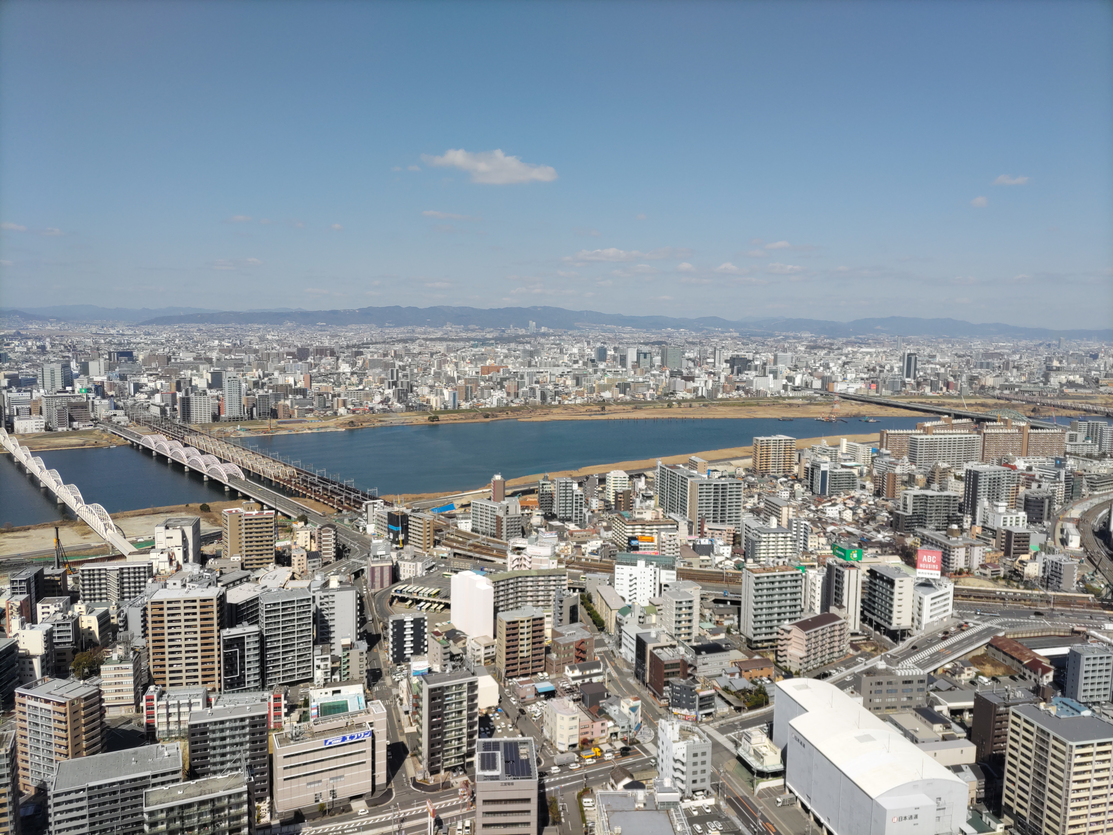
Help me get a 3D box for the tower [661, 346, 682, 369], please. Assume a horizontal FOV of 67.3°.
[{"bbox_3d":[445.820,-229.270,3247.630,59.730,94.000,52.750,-1,7,-16],"label":"tower"}]

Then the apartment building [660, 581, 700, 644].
[{"bbox_3d":[64.270,102.510,432.990,15.210,30.810,14.910,-1,7,-18],"label":"apartment building"}]

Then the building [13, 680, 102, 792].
[{"bbox_3d":[-178.140,115.630,300.630,25.900,37.400,13.600,3,7,21],"label":"building"}]

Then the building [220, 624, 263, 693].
[{"bbox_3d":[-142.400,109.360,378.060,15.850,28.500,9.940,-2,7,-25],"label":"building"}]

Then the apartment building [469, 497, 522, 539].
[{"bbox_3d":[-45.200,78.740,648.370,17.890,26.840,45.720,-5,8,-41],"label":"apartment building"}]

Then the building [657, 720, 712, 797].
[{"bbox_3d":[45.860,120.680,298.180,14.710,23.850,11.950,-1,7,-15],"label":"building"}]

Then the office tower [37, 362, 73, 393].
[{"bbox_3d":[-996.810,-69.410,1662.760,41.000,75.000,46.000,0,6,-12],"label":"office tower"}]

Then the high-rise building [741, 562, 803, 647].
[{"bbox_3d":[115.970,102.960,452.380,28.200,40.500,12.800,-1,7,-16],"label":"high-rise building"}]

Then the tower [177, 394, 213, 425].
[{"bbox_3d":[-566.900,-11.420,1312.800,44.530,41.920,14.910,-2,7,-27],"label":"tower"}]

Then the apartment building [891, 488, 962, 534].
[{"bbox_3d":[305.320,77.940,687.460,45.420,31.510,23.060,0,6,-10],"label":"apartment building"}]

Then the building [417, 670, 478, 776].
[{"bbox_3d":[-39.840,112.600,310.600,18.690,34.290,11.230,-2,7,-25],"label":"building"}]

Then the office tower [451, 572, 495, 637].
[{"bbox_3d":[-46.100,102.400,456.660,7.200,34.500,31.000,-4,8,-41],"label":"office tower"}]

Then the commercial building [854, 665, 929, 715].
[{"bbox_3d":[149.660,123.060,378.790,31.300,18.000,12.500,0,6,-8],"label":"commercial building"}]

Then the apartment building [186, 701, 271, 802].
[{"bbox_3d":[-112.420,117.440,288.700,25.110,32.700,9.220,-1,7,-19],"label":"apartment building"}]

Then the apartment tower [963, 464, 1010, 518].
[{"bbox_3d":[375.490,67.560,729.750,33.250,45.140,14.820,-1,7,-16],"label":"apartment tower"}]

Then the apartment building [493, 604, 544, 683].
[{"bbox_3d":[-17.520,110.410,407.260,20.600,30.500,12.000,-2,7,-24],"label":"apartment building"}]

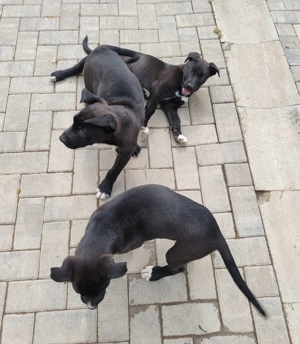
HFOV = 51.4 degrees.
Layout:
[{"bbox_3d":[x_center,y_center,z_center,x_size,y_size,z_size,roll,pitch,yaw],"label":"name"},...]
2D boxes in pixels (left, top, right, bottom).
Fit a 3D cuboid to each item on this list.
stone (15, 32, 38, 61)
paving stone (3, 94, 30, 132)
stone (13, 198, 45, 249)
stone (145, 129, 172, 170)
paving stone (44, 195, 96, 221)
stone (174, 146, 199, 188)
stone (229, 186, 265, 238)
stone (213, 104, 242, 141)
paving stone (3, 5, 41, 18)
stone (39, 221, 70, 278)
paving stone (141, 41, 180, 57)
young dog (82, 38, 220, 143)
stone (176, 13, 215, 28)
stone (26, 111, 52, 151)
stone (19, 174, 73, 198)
[{"bbox_3d":[-0.606,-0.609,1.563,0.098,0.060,0.199,-3,64,-3],"label":"stone"},{"bbox_3d":[-0.590,-0.252,1.414,0.099,0.060,0.200,-2,64,-2],"label":"paving stone"},{"bbox_3d":[-0.453,0.203,1.197,0.099,0.060,0.200,-3,64,-3],"label":"stone"},{"bbox_3d":[0.041,-0.093,1.354,0.099,0.060,0.200,-3,64,-3],"label":"stone"},{"bbox_3d":[-0.304,0.151,1.226,0.200,0.060,0.099,-3,64,-3],"label":"paving stone"},{"bbox_3d":[0.147,-0.005,1.314,0.099,0.060,0.200,-3,64,-3],"label":"stone"},{"bbox_3d":[0.362,0.161,1.210,0.098,0.060,0.199,-3,64,-3],"label":"stone"},{"bbox_3d":[0.343,-0.209,1.413,0.101,0.060,0.202,-3,64,-3],"label":"stone"},{"bbox_3d":[-0.691,-0.853,1.707,0.202,0.060,0.101,-4,64,-3],"label":"paving stone"},{"bbox_3d":[-0.346,0.290,1.159,0.099,0.060,0.200,-2,64,-2],"label":"stone"},{"bbox_3d":[0.052,-0.596,1.575,0.199,0.060,0.098,-3,64,-3],"label":"paving stone"},{"bbox_3d":[-0.046,-0.371,1.277,0.600,0.310,0.310,30,67,12],"label":"young dog"},{"bbox_3d":[0.254,-0.797,1.694,0.200,0.060,0.099,-2,64,-2],"label":"stone"},{"bbox_3d":[-0.478,-0.167,1.375,0.099,0.060,0.200,-2,64,-2],"label":"stone"},{"bbox_3d":[-0.413,0.063,1.266,0.200,0.060,0.099,-3,64,-3],"label":"stone"}]

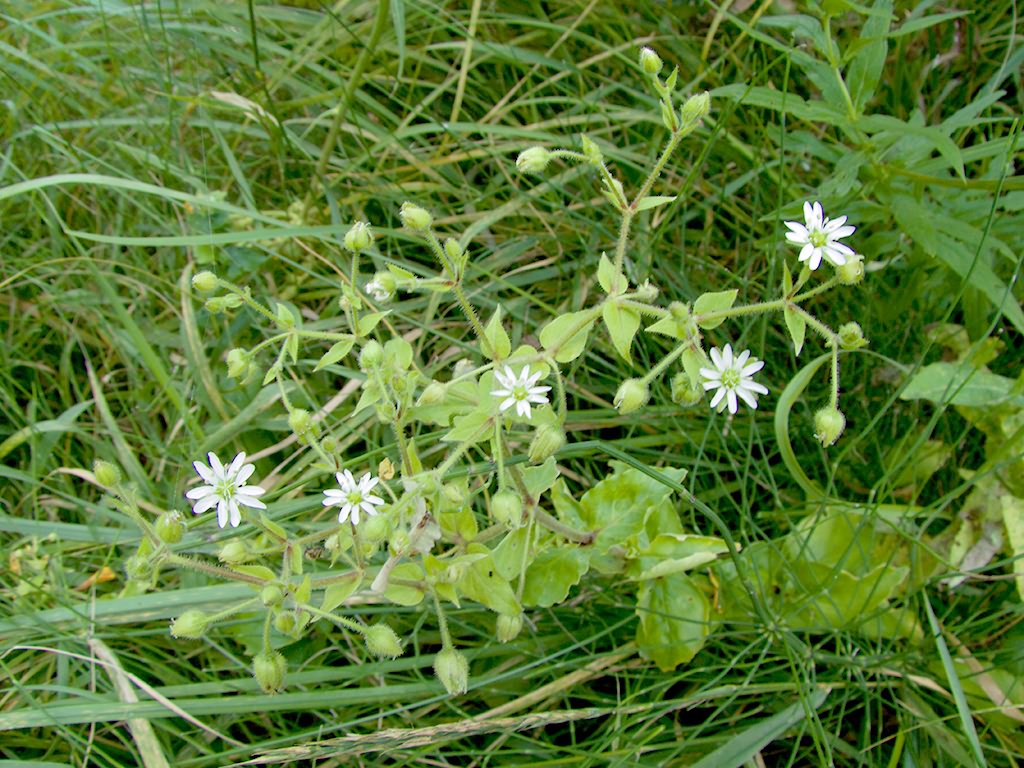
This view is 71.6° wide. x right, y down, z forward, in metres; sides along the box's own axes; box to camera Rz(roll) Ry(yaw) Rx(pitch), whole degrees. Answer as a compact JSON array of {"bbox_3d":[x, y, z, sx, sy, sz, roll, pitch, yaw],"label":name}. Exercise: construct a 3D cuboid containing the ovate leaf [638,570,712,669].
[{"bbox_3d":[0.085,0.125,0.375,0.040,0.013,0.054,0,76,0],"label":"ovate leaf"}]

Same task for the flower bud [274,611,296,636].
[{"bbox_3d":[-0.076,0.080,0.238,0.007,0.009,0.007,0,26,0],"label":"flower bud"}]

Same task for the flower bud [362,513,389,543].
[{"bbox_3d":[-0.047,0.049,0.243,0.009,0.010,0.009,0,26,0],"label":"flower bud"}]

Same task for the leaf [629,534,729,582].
[{"bbox_3d":[0.058,0.061,0.250,0.037,0.008,0.017,-10,54,-8],"label":"leaf"}]

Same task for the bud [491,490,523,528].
[{"bbox_3d":[-0.002,0.039,0.223,0.009,0.012,0.009,0,41,0],"label":"bud"}]

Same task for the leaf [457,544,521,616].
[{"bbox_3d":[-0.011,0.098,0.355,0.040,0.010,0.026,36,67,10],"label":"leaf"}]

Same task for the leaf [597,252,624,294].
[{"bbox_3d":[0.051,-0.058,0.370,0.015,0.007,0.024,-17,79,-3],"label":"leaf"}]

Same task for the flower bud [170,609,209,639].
[{"bbox_3d":[-0.098,0.072,0.215,0.011,0.009,0.009,-15,90,-15],"label":"flower bud"}]

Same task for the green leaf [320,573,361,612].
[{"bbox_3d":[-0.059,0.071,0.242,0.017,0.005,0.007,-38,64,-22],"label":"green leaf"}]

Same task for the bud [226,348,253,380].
[{"bbox_3d":[-0.092,-0.007,0.239,0.008,0.010,0.008,0,41,0],"label":"bud"}]

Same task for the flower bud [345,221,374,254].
[{"bbox_3d":[-0.052,-0.050,0.241,0.010,0.011,0.010,6,18,-2],"label":"flower bud"}]

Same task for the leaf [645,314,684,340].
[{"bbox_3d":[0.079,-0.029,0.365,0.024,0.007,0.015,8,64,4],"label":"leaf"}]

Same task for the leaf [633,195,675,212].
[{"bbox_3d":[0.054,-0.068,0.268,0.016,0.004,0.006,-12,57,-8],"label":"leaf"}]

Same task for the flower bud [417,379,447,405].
[{"bbox_3d":[-0.025,0.003,0.225,0.011,0.008,0.008,-38,90,-11],"label":"flower bud"}]

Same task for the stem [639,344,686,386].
[{"bbox_3d":[0.050,-0.007,0.232,0.019,0.002,0.002,-42,90,-9],"label":"stem"}]

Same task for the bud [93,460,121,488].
[{"bbox_3d":[-0.126,0.028,0.220,0.008,0.009,0.008,-32,12,0],"label":"bud"}]

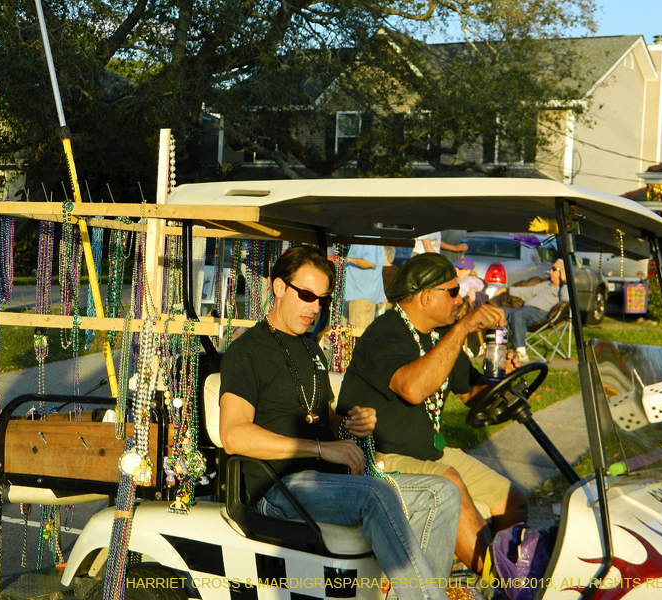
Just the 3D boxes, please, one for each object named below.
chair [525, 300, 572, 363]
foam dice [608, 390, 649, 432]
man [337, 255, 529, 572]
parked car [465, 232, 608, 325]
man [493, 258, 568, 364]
[{"bbox_3d":[2.389,0.323,14.400,0.580,0.780,0.660,2,2,-13],"label":"chair"},{"bbox_3d":[0.864,0.323,3.820,0.077,0.077,0.077,-26,26,33],"label":"foam dice"},{"bbox_3d":[0.359,0.399,4.505,0.660,1.110,0.600,4,2,26],"label":"man"},{"bbox_3d":[2.908,-0.342,20.734,1.800,1.430,4.850,4,2,30],"label":"parked car"},{"bbox_3d":[2.217,0.114,14.350,0.850,1.120,0.580,2,2,-13],"label":"man"}]

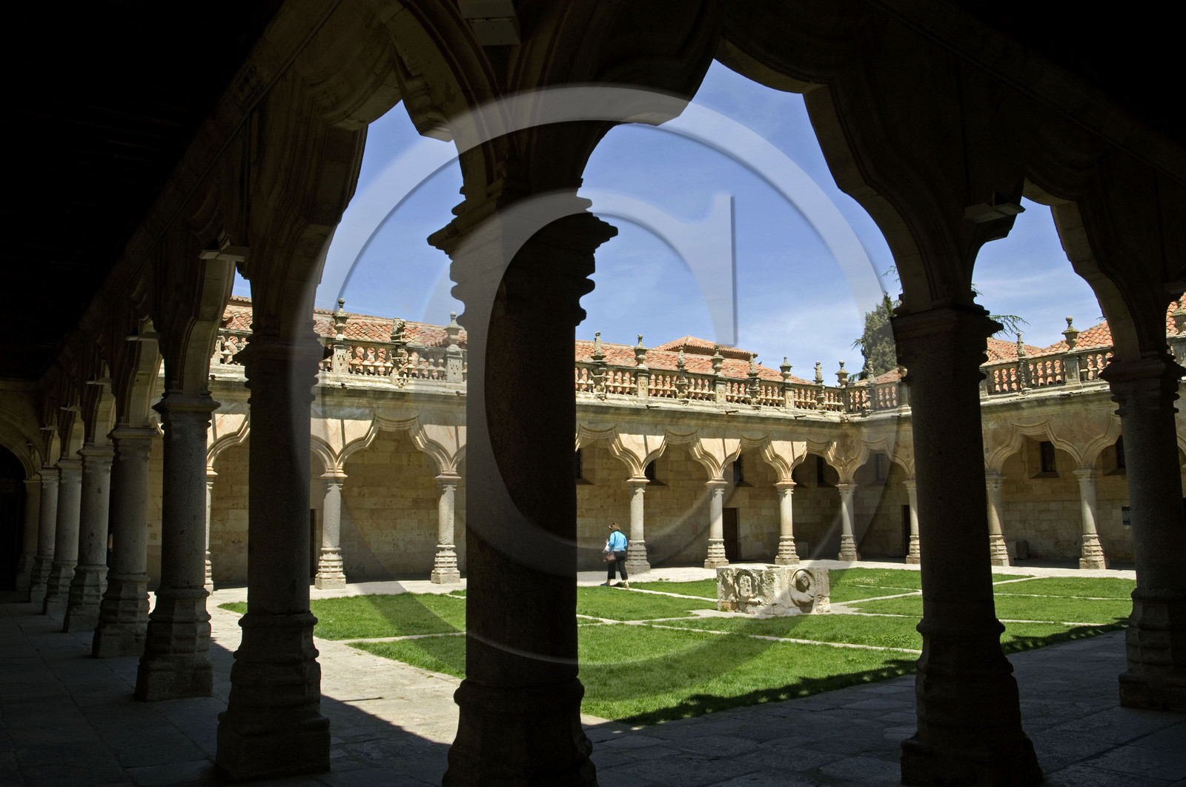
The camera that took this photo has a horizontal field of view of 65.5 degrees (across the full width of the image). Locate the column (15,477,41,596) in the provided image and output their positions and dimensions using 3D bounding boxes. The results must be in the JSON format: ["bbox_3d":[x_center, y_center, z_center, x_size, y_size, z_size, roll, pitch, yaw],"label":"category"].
[{"bbox_3d":[-14.942,3.795,24.641,0.594,2.965,0.594,5,-9,-35],"label":"column"}]

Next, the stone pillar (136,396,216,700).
[{"bbox_3d":[-4.215,1.548,9.431,0.594,2.965,0.594,5,-9,-35],"label":"stone pillar"}]

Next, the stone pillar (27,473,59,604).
[{"bbox_3d":[-12.385,3.259,21.016,0.594,2.965,0.594,5,-9,-35],"label":"stone pillar"}]

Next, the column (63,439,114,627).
[{"bbox_3d":[-8.226,2.388,15.119,0.594,2.965,0.594,5,-9,-35],"label":"column"}]

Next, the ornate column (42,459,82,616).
[{"bbox_3d":[-10.292,2.821,18.048,0.594,2.965,0.594,5,-9,-35],"label":"ornate column"}]

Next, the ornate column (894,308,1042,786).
[{"bbox_3d":[2.302,0.947,5.869,0.591,2.954,0.591,6,-10,-39],"label":"ornate column"}]

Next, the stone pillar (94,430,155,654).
[{"bbox_3d":[-6.197,1.963,12.242,0.594,2.965,0.594,5,-9,-35],"label":"stone pillar"}]

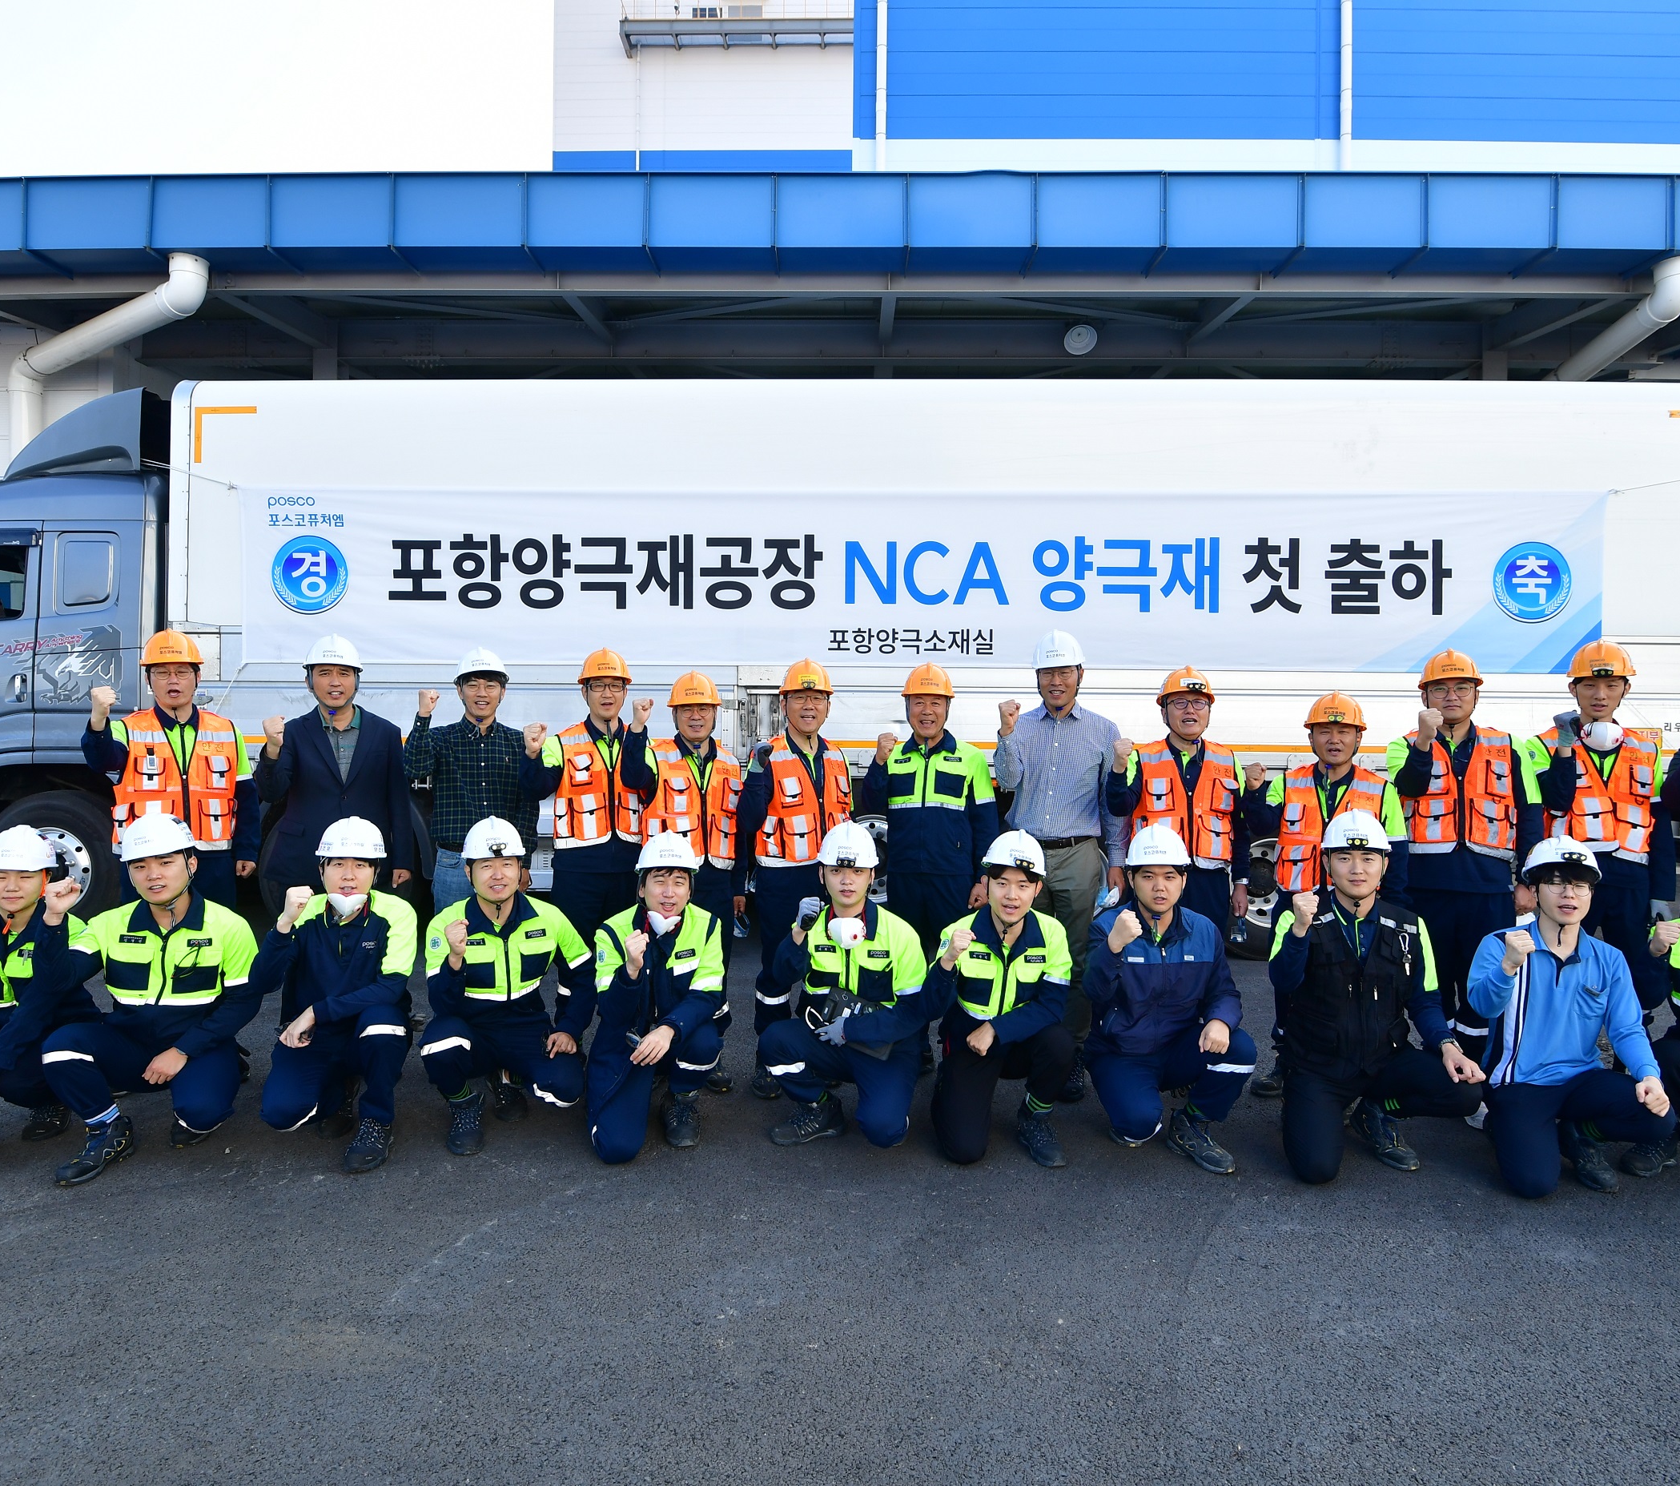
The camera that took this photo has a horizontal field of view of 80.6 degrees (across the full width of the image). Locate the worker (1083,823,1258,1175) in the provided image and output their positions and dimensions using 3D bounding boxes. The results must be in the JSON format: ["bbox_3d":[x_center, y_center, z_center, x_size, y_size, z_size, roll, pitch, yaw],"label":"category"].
[{"bbox_3d":[1.170,0.858,3.550,0.620,1.140,0.660,0,-1,14],"label":"worker"}]

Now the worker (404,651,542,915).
[{"bbox_3d":[-1.600,0.494,4.300,0.570,1.797,0.420,0,0,-13],"label":"worker"}]

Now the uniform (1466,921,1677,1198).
[{"bbox_3d":[2.450,1.020,3.440,0.600,0.810,0.680,0,0,19],"label":"uniform"}]

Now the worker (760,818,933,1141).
[{"bbox_3d":[0.021,0.857,3.740,0.633,1.123,0.640,0,0,5],"label":"worker"}]

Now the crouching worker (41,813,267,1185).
[{"bbox_3d":[-2.369,0.820,3.450,0.660,1.150,0.700,1,-1,-32],"label":"crouching worker"}]

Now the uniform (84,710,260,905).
[{"bbox_3d":[-2.721,0.590,4.050,0.609,1.492,0.400,1,0,-28],"label":"uniform"}]

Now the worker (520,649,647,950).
[{"bbox_3d":[-1.035,0.510,4.120,0.558,1.802,0.420,1,0,-15],"label":"worker"}]

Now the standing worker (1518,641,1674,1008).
[{"bbox_3d":[3.030,0.517,3.980,0.498,1.860,0.420,0,0,29],"label":"standing worker"}]

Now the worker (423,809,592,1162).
[{"bbox_3d":[-1.180,0.830,3.620,0.560,1.131,0.660,0,0,-13],"label":"worker"}]

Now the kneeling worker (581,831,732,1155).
[{"bbox_3d":[-0.661,0.868,3.620,0.510,1.088,0.660,1,0,-7],"label":"kneeling worker"}]

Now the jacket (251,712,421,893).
[{"bbox_3d":[-2.058,0.233,4.080,0.610,0.768,0.380,1,0,-18],"label":"jacket"}]

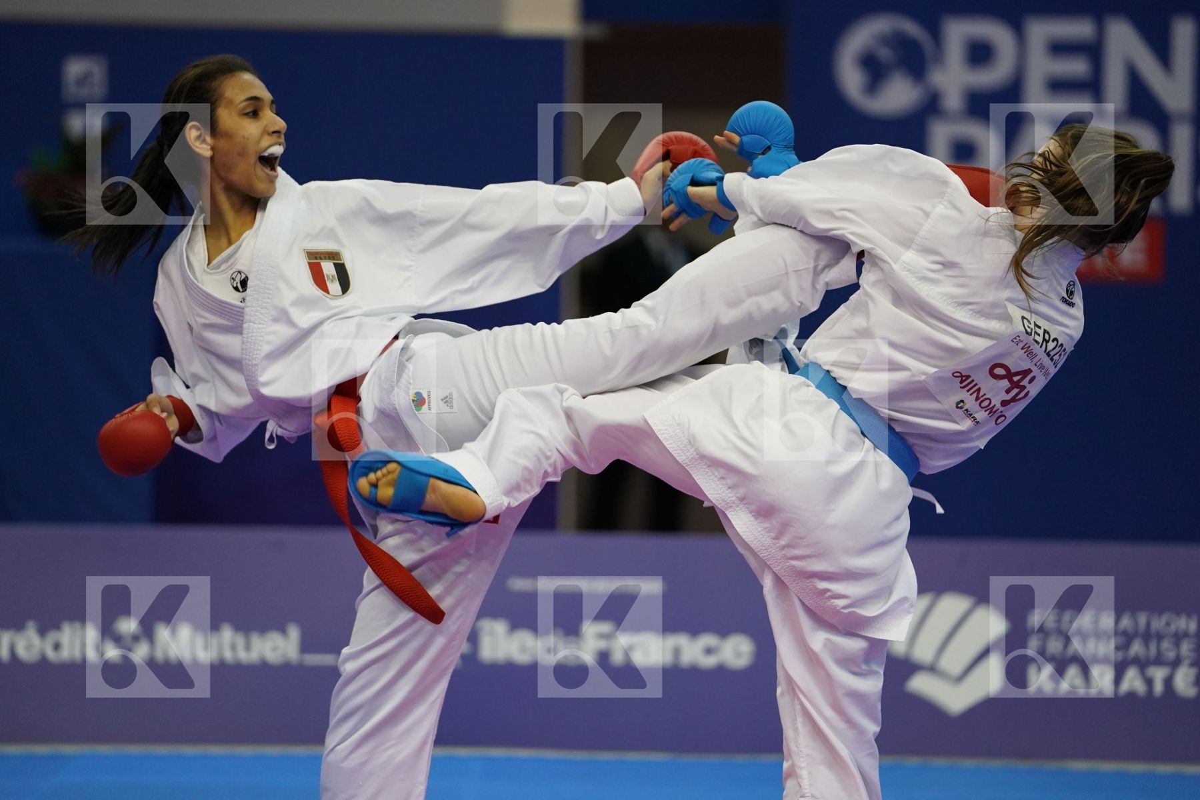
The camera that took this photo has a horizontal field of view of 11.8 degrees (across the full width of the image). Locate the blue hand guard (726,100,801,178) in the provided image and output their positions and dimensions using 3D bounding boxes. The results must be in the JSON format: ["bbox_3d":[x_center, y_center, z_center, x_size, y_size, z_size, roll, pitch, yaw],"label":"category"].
[{"bbox_3d":[0.270,-0.412,9.400,0.120,0.155,0.115,-12,0,0],"label":"blue hand guard"}]

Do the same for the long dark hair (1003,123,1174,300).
[{"bbox_3d":[0.800,-0.318,9.550,0.320,0.220,0.200,-37,-16,-3],"label":"long dark hair"}]

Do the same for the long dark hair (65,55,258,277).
[{"bbox_3d":[-0.726,-0.387,9.600,0.285,0.360,0.190,0,-2,18],"label":"long dark hair"}]

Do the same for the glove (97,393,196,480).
[{"bbox_3d":[-0.730,0.059,9.300,0.175,0.120,0.120,-28,4,-25],"label":"glove"}]

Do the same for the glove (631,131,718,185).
[{"bbox_3d":[0.125,-0.396,9.600,0.155,0.100,0.115,-21,0,-6],"label":"glove"}]

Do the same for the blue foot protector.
[{"bbox_3d":[-0.298,0.146,9.420,0.235,0.108,0.110,15,14,16],"label":"blue foot protector"}]

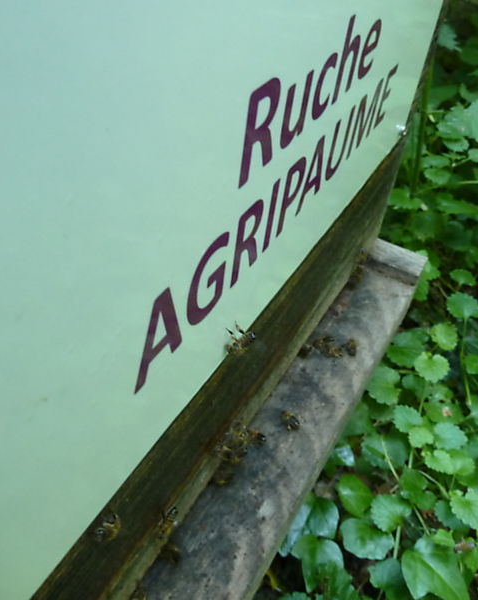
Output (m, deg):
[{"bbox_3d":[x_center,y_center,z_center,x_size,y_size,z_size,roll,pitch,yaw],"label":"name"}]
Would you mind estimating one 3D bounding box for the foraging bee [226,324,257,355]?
[{"bbox_3d":[0.000,0.013,0.207,0.012,0.005,0.008,-27,52,-24],"label":"foraging bee"}]

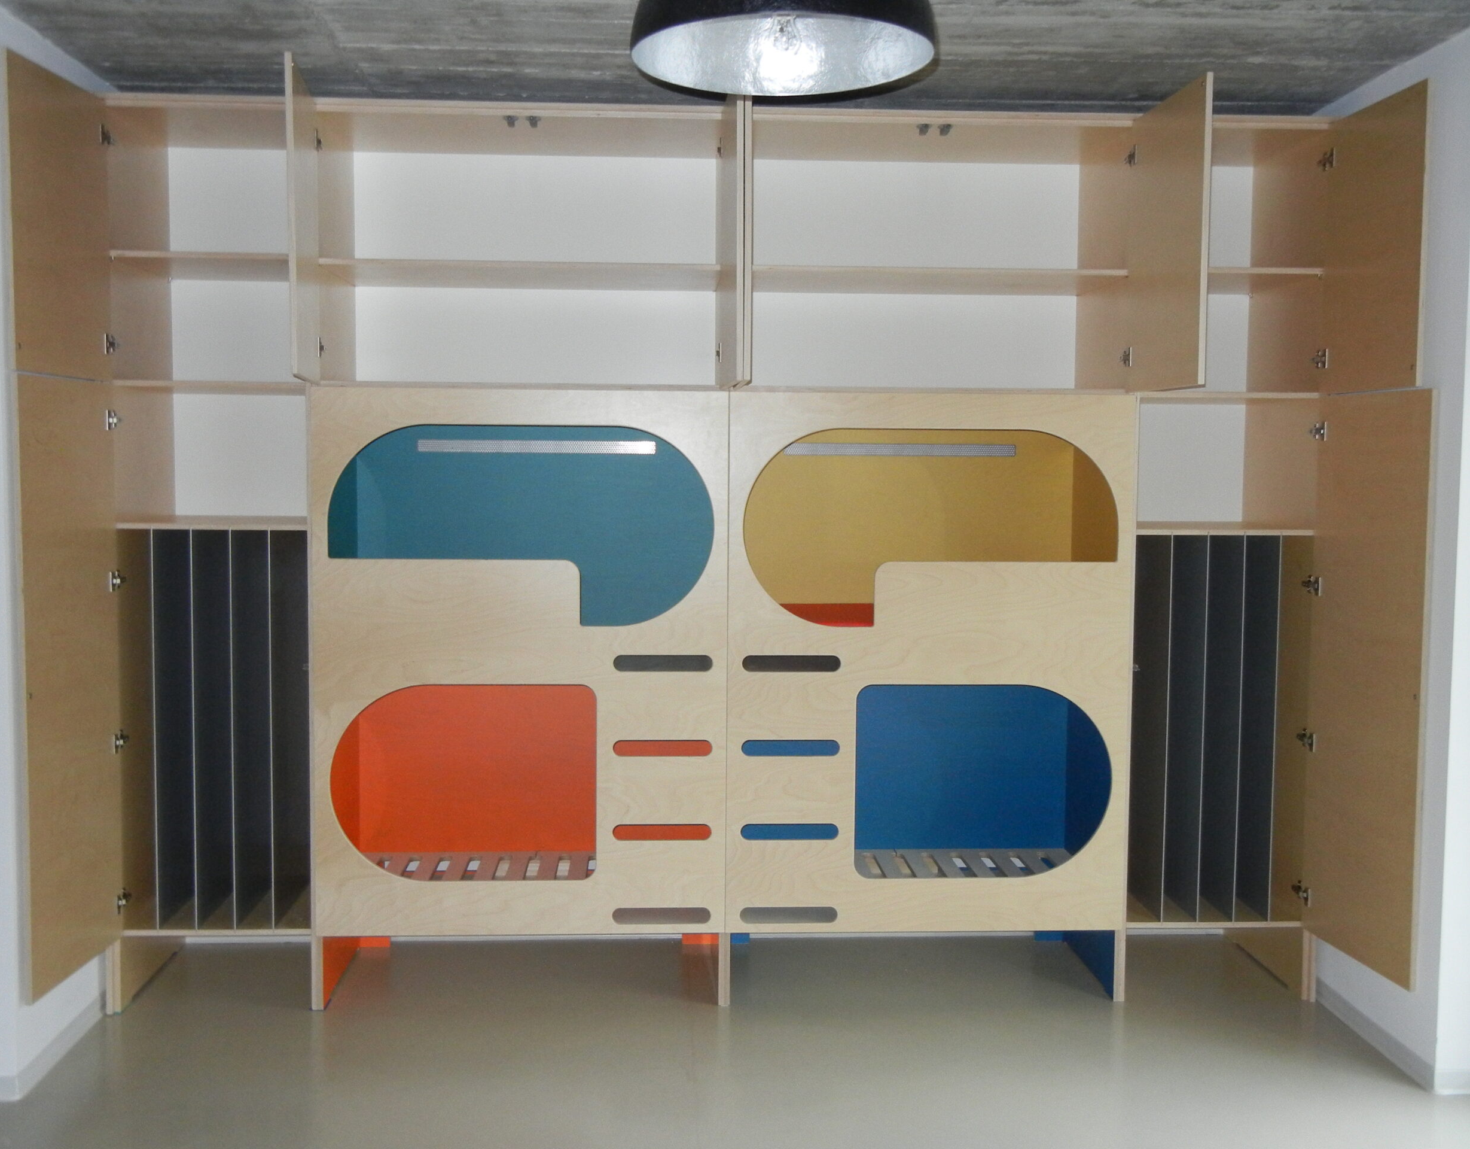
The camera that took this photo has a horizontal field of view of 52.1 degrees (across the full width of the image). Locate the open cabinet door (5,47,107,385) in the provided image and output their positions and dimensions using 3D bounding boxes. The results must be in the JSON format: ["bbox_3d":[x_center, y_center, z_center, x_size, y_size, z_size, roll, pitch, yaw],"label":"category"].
[{"bbox_3d":[-1.871,-0.959,4.173,0.019,0.822,0.592,0,4,1],"label":"open cabinet door"}]

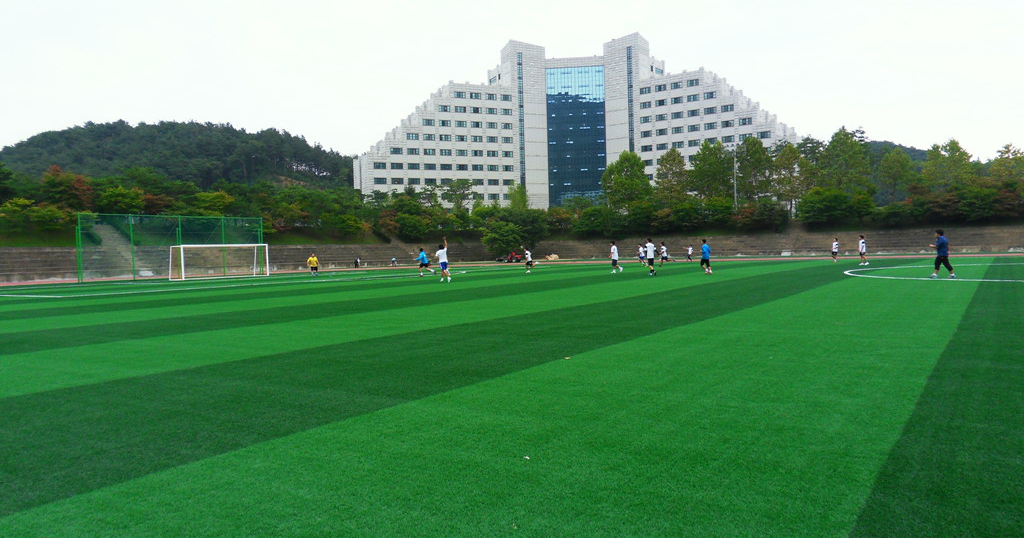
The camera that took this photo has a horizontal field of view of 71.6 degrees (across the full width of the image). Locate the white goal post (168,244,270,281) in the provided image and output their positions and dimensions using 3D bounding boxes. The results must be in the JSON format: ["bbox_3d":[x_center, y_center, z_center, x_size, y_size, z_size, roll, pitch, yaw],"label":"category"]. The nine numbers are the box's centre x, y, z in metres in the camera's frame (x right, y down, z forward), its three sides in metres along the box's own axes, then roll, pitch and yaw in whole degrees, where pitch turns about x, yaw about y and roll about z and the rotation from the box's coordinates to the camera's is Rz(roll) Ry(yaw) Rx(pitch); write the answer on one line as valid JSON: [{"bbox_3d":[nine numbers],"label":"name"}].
[{"bbox_3d":[-22.937,-0.539,55.968,1.870,2.530,7.500,-1,2,35],"label":"white goal post"}]

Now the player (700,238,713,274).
[{"bbox_3d":[9.917,-0.627,36.200,0.520,1.780,0.560,-3,2,-38],"label":"player"}]

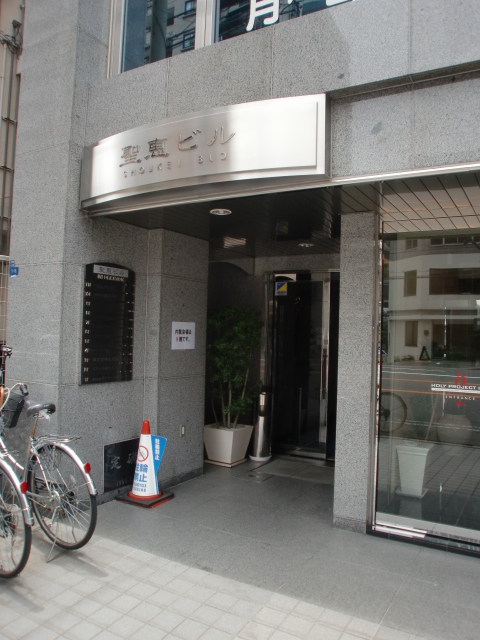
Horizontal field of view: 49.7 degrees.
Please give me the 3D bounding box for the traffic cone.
[{"bbox_3d":[-0.830,1.247,4.628,0.385,0.698,0.376,1,-2,31],"label":"traffic cone"}]

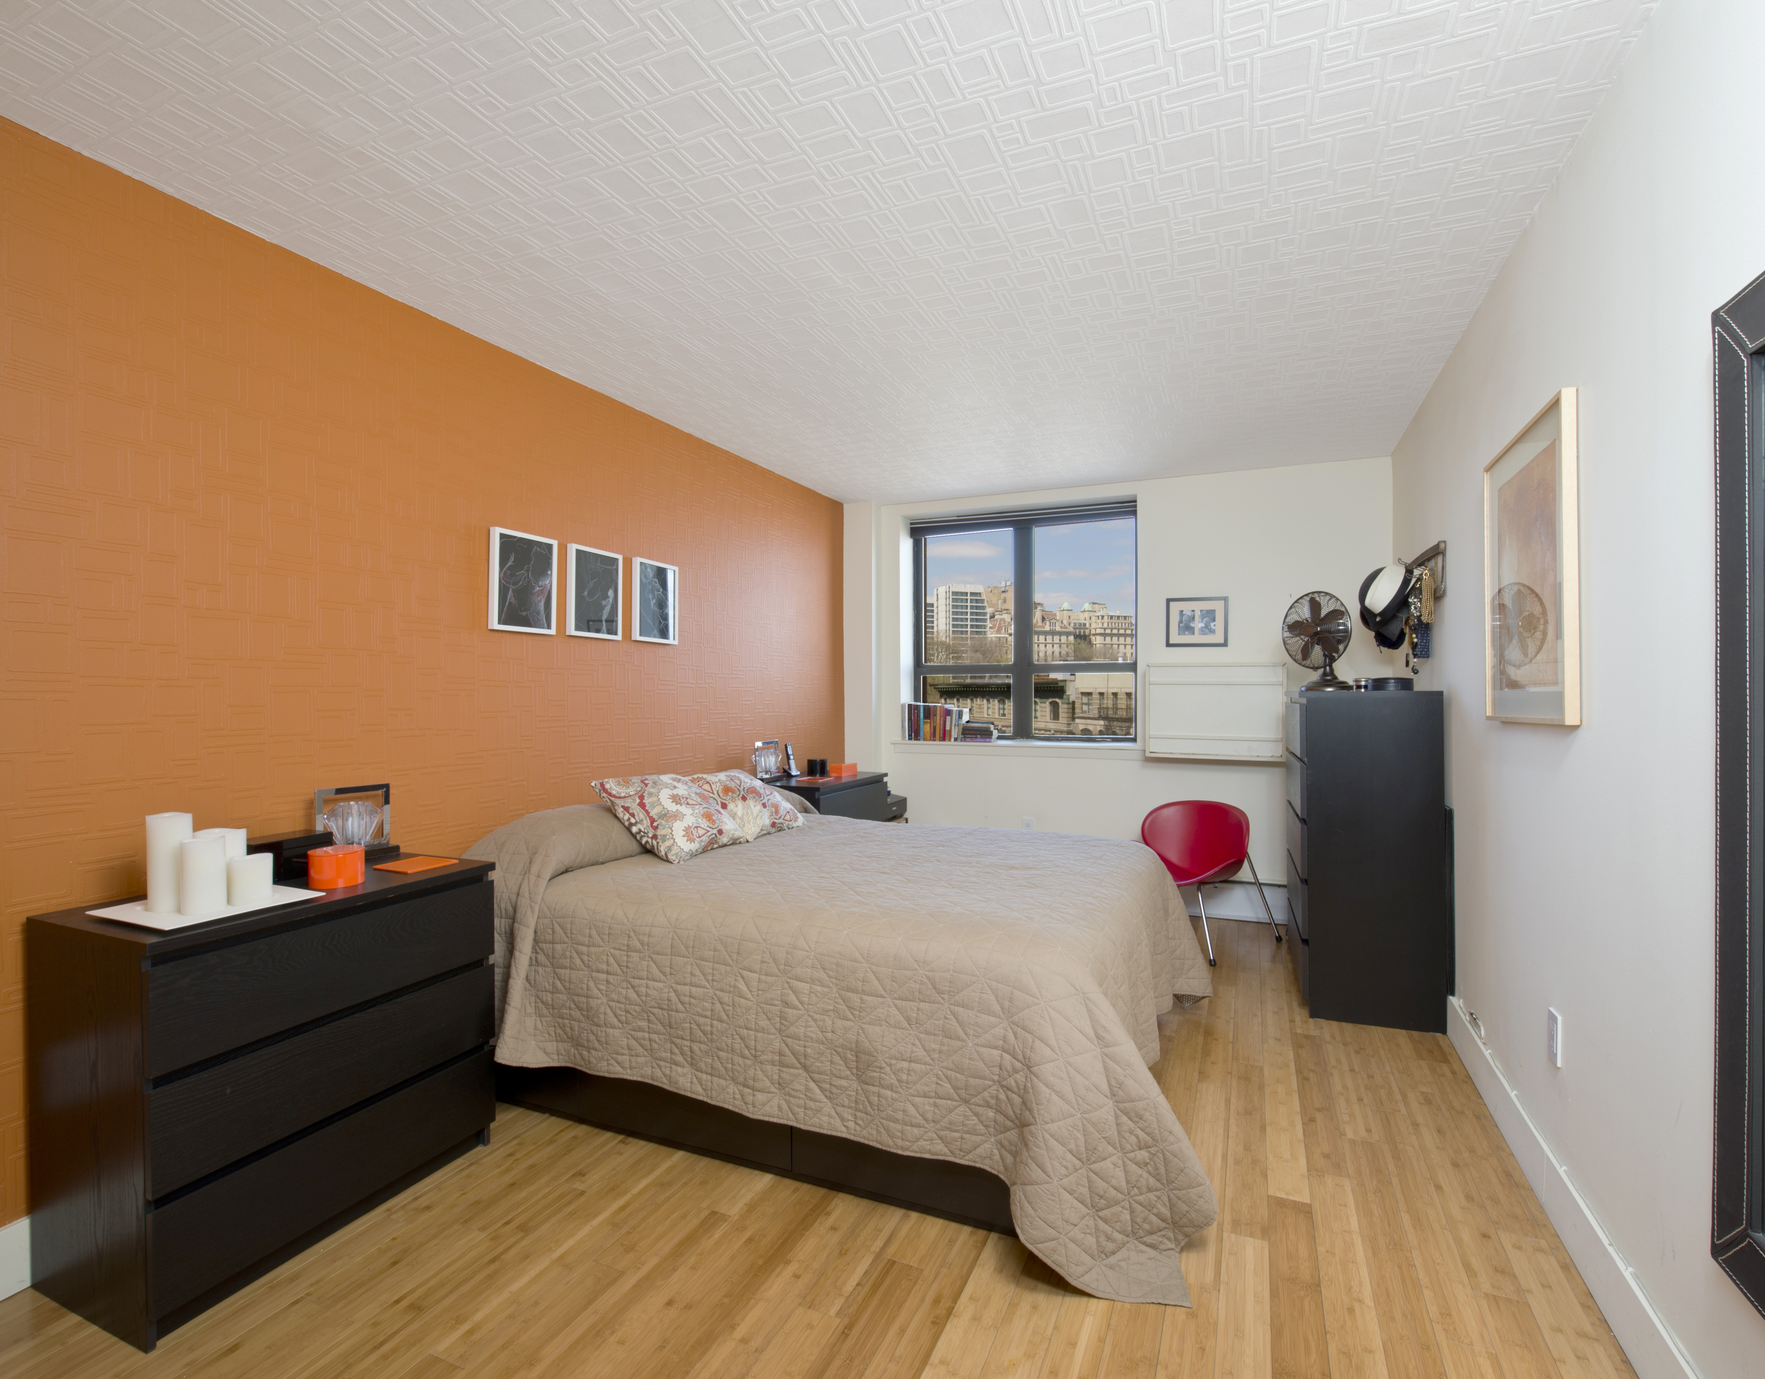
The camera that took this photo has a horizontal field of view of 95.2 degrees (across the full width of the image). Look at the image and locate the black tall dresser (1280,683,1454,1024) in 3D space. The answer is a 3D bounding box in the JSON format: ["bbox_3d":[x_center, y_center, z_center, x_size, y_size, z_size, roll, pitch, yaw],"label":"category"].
[{"bbox_3d":[1.980,0.629,3.351,0.480,1.230,0.800,0,0,23],"label":"black tall dresser"}]

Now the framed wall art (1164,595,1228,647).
[{"bbox_3d":[1.751,-0.372,4.478,0.320,0.277,0.020,0,0,24],"label":"framed wall art"}]

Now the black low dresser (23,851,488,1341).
[{"bbox_3d":[-1.443,0.876,1.983,0.480,0.780,0.790,0,0,24],"label":"black low dresser"}]

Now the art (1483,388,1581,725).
[{"bbox_3d":[1.619,-0.280,2.026,0.030,0.720,0.645,0,0,25],"label":"art"}]

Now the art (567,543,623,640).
[{"bbox_3d":[-1.159,-0.383,3.261,0.030,0.360,0.270,0,0,24],"label":"art"}]

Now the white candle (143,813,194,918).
[{"bbox_3d":[-1.531,0.373,1.733,0.073,0.202,0.073,0,0,24],"label":"white candle"}]

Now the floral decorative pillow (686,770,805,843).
[{"bbox_3d":[-0.630,0.509,3.560,0.450,0.130,0.470,35,14,20],"label":"floral decorative pillow"}]

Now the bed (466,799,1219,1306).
[{"bbox_3d":[-0.036,0.840,2.883,2.320,0.840,1.790,0,0,24],"label":"bed"}]

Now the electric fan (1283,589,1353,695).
[{"bbox_3d":[1.899,-0.209,3.501,0.250,0.445,0.340,0,0,-28],"label":"electric fan"}]

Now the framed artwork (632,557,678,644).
[{"bbox_3d":[-0.986,-0.377,3.516,0.022,0.348,0.272,0,0,24],"label":"framed artwork"}]

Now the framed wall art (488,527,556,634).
[{"bbox_3d":[-1.304,-0.386,2.941,0.030,0.360,0.275,0,0,24],"label":"framed wall art"}]

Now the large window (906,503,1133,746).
[{"bbox_3d":[0.865,-0.396,5.079,1.470,1.440,0.120,0,0,24],"label":"large window"}]

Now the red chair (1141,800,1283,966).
[{"bbox_3d":[1.577,0.909,4.067,0.570,0.710,0.570,0,0,-38],"label":"red chair"}]

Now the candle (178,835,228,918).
[{"bbox_3d":[-1.449,0.397,1.720,0.074,0.154,0.074,0,0,24],"label":"candle"}]

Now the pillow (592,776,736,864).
[{"bbox_3d":[-0.794,0.465,3.037,0.450,0.130,0.440,37,15,19],"label":"pillow"}]

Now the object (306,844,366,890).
[{"bbox_3d":[-1.370,0.446,2.024,0.118,0.087,0.118,0,0,24],"label":"object"}]

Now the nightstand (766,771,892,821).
[{"bbox_3d":[-0.349,0.860,4.160,0.480,0.780,0.800,0,0,24],"label":"nightstand"}]

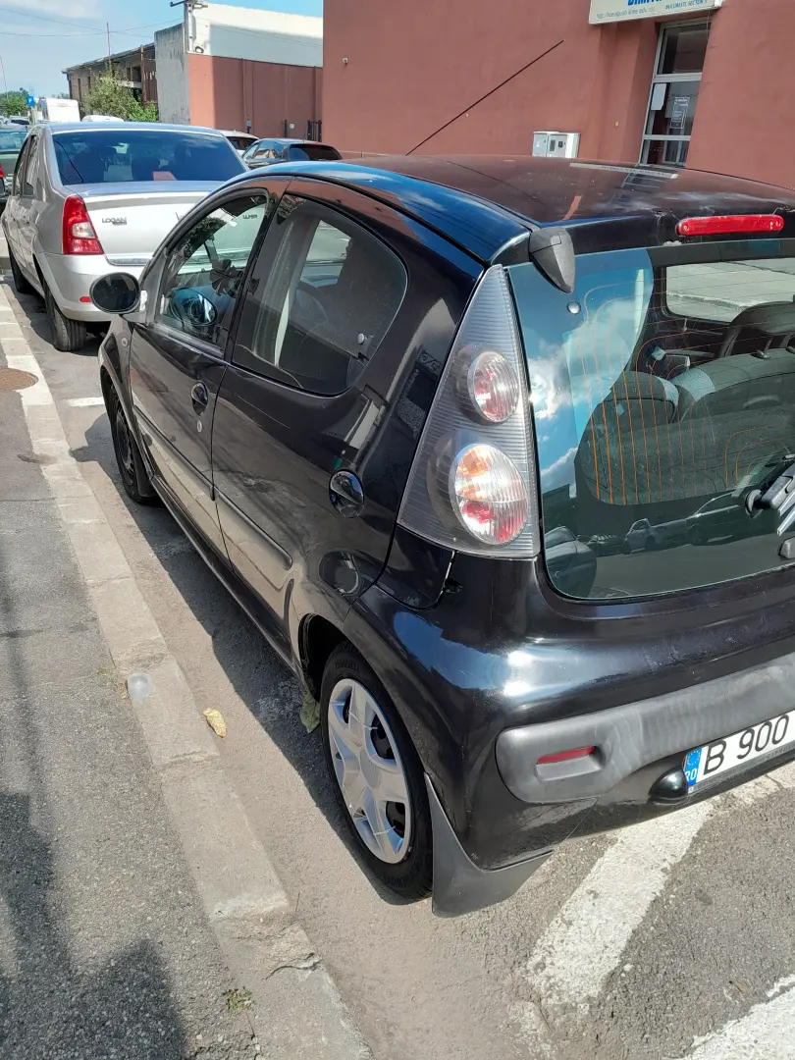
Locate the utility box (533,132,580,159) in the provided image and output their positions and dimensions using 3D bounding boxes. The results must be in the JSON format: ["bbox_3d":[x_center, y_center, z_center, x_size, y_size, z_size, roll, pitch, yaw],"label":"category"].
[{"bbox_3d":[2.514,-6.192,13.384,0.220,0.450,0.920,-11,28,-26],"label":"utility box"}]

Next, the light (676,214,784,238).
[{"bbox_3d":[0.659,-0.603,1.634,0.290,0.045,0.040,-11,28,-26],"label":"light"}]

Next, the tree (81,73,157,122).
[{"bbox_3d":[-10.593,-15.574,31.823,2.600,3.350,2.500,-11,28,-26],"label":"tree"}]

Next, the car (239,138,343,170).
[{"bbox_3d":[-2.701,-8.690,20.047,1.740,1.470,4.150,-11,28,-26],"label":"car"}]

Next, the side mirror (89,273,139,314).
[{"bbox_3d":[-0.968,-0.806,2.823,0.180,0.145,0.100,-16,30,-33],"label":"side mirror"}]

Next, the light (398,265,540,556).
[{"bbox_3d":[0.135,-0.184,1.353,0.195,0.450,0.250,-8,27,-22],"label":"light"}]

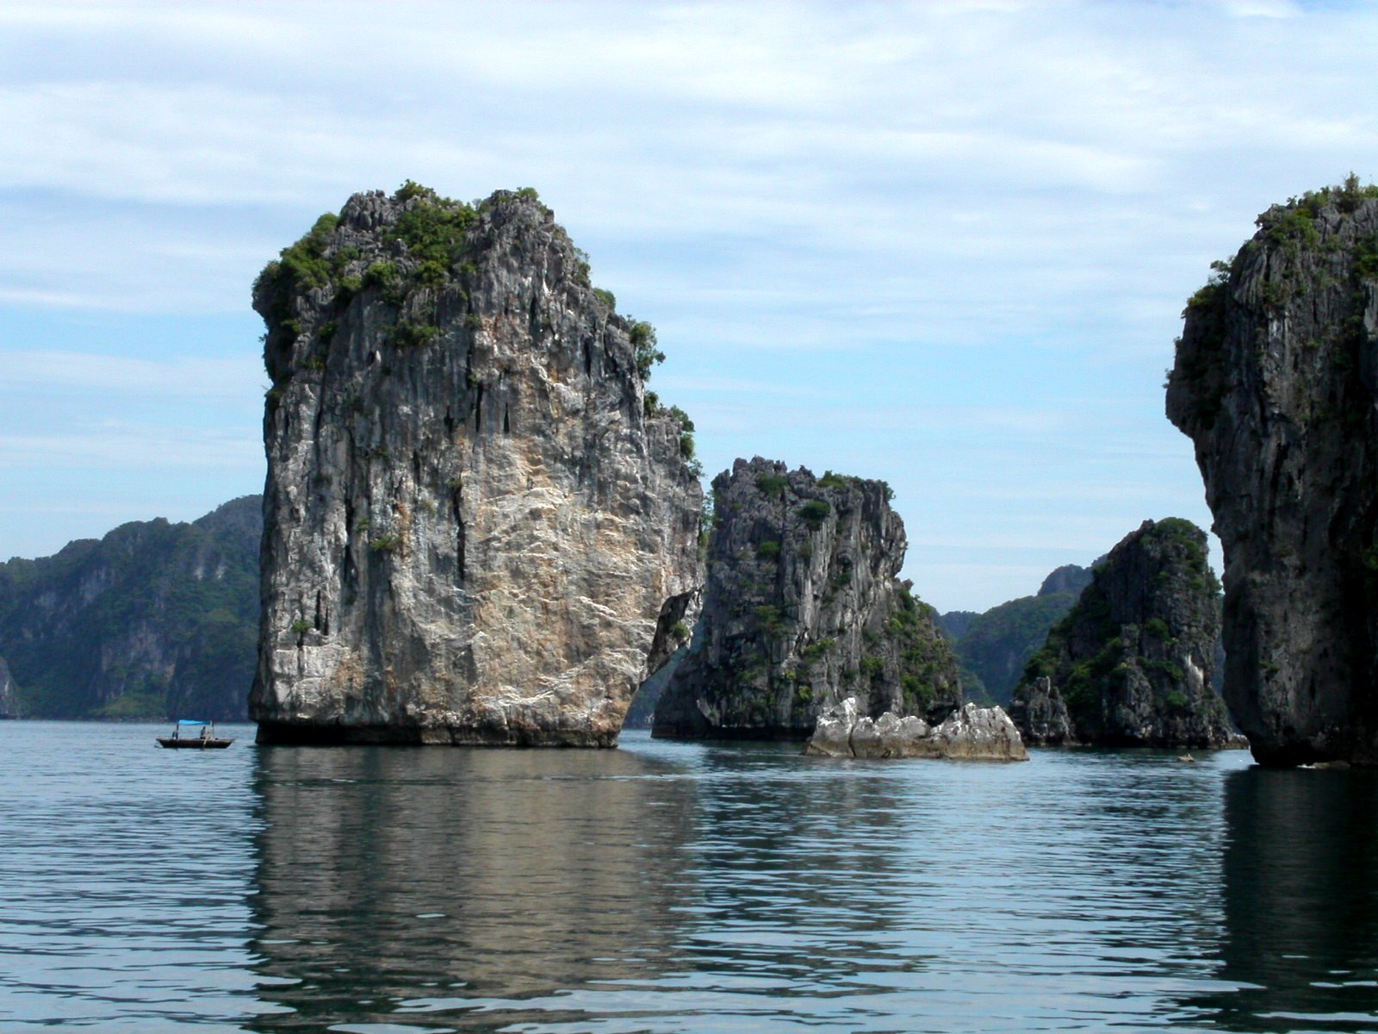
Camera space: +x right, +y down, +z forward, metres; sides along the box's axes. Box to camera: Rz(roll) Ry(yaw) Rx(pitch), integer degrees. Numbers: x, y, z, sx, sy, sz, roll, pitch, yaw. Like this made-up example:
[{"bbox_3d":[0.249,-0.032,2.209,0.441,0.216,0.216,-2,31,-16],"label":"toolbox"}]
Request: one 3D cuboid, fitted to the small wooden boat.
[{"bbox_3d":[-33.696,14.892,310.000,5.350,2.000,1.550,1,-3,0],"label":"small wooden boat"}]

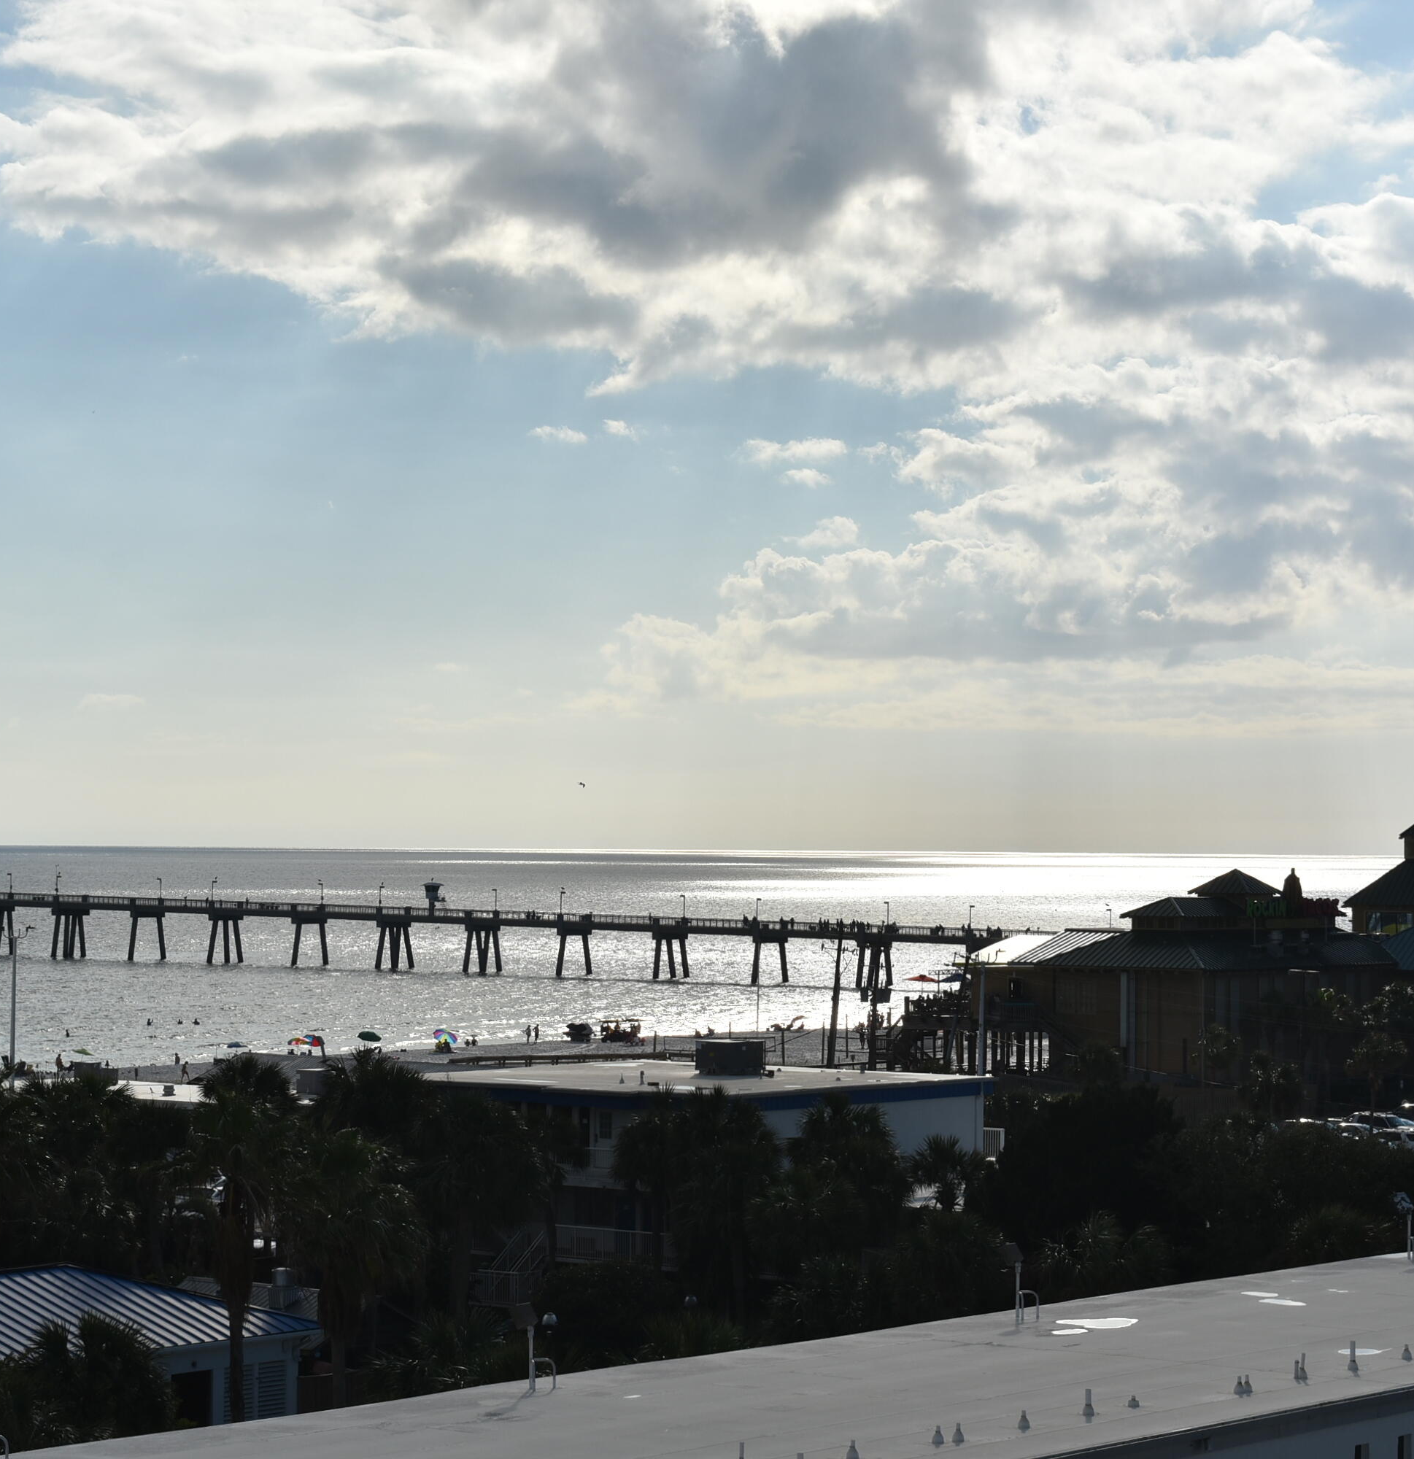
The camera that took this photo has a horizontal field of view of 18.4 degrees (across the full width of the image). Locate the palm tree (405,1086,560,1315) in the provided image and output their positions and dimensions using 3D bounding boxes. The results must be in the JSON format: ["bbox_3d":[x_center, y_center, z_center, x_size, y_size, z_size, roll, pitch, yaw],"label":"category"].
[{"bbox_3d":[-6.906,15.341,133.892,4.400,8.460,4.400,0,-1,-3],"label":"palm tree"}]

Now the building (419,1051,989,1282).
[{"bbox_3d":[0.140,16.350,155.500,12.600,7.900,17.100,-1,-2,38],"label":"building"}]

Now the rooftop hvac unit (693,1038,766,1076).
[{"bbox_3d":[0.805,11.802,157.818,1.560,1.260,2.000,-1,-2,37],"label":"rooftop hvac unit"}]

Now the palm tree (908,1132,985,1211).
[{"bbox_3d":[7.572,16.312,138.911,2.600,6.970,2.600,0,-1,3],"label":"palm tree"}]

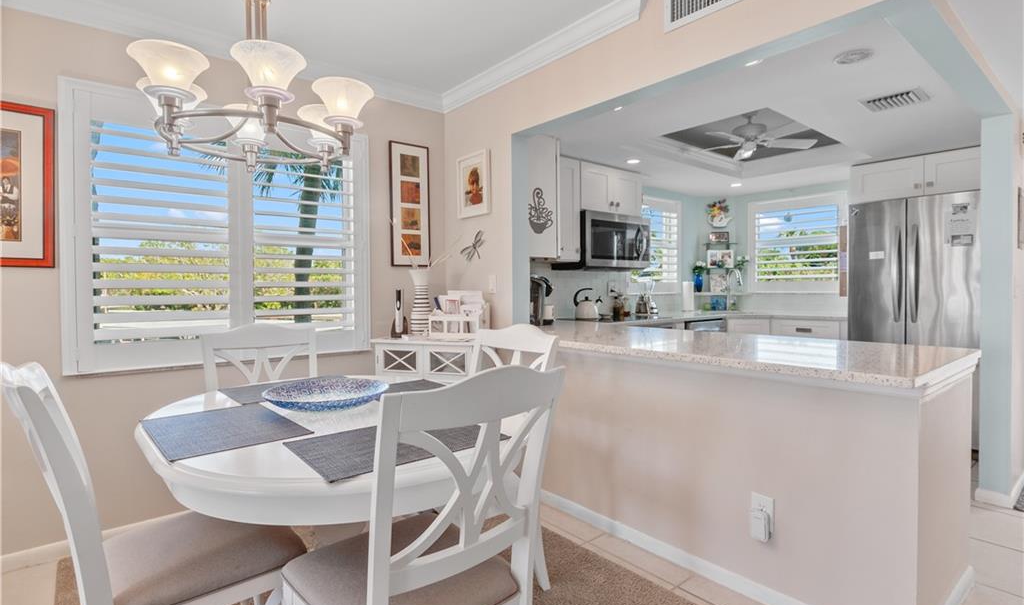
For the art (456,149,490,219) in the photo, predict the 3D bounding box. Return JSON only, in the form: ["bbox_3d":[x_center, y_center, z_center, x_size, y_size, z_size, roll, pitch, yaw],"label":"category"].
[{"bbox_3d":[-0.246,-0.736,3.035,0.025,0.386,0.292,-2,2,-43],"label":"art"}]

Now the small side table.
[{"bbox_3d":[-0.427,0.654,2.848,0.645,0.895,0.410,0,2,17],"label":"small side table"}]

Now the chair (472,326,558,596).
[{"bbox_3d":[-0.193,0.614,1.916,0.560,1.020,0.490,-2,2,-43],"label":"chair"}]

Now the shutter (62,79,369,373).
[{"bbox_3d":[-1.420,-0.346,2.535,1.390,1.310,0.080,-2,2,-38],"label":"shutter"}]

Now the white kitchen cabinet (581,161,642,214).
[{"bbox_3d":[0.701,-0.891,3.995,0.748,0.370,0.350,-2,2,-38],"label":"white kitchen cabinet"}]

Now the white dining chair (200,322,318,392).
[{"bbox_3d":[-0.978,0.623,2.084,0.490,1.000,0.560,-2,2,-43],"label":"white dining chair"}]

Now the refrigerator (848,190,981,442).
[{"bbox_3d":[3.111,0.165,3.581,0.820,1.780,0.870,-2,2,-42],"label":"refrigerator"}]

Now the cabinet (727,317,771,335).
[{"bbox_3d":[2.422,0.573,4.715,0.600,0.860,0.400,-2,2,-42],"label":"cabinet"}]

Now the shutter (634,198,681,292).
[{"bbox_3d":[1.412,-0.558,4.760,0.870,0.940,0.080,-2,2,-38],"label":"shutter"}]

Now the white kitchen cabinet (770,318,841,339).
[{"bbox_3d":[2.649,0.597,4.216,0.600,0.870,0.516,-2,2,-43],"label":"white kitchen cabinet"}]

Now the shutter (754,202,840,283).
[{"bbox_3d":[2.758,-0.559,4.702,0.080,0.850,0.812,-2,2,-42],"label":"shutter"}]

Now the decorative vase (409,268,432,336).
[{"bbox_3d":[-0.579,-0.006,3.038,0.132,0.415,0.132,0,2,0],"label":"decorative vase"}]

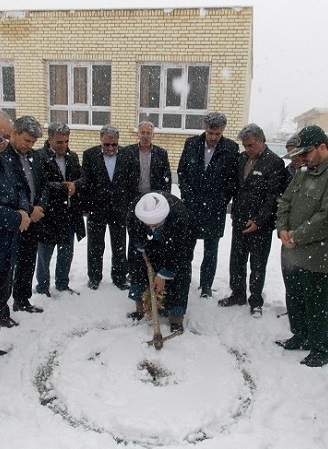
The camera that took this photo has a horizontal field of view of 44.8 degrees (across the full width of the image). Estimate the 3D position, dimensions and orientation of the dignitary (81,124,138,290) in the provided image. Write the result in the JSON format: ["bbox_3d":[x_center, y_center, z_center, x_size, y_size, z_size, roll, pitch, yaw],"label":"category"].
[{"bbox_3d":[-0.543,-0.165,4.197,0.580,1.710,0.380,2,10,-5],"label":"dignitary"}]

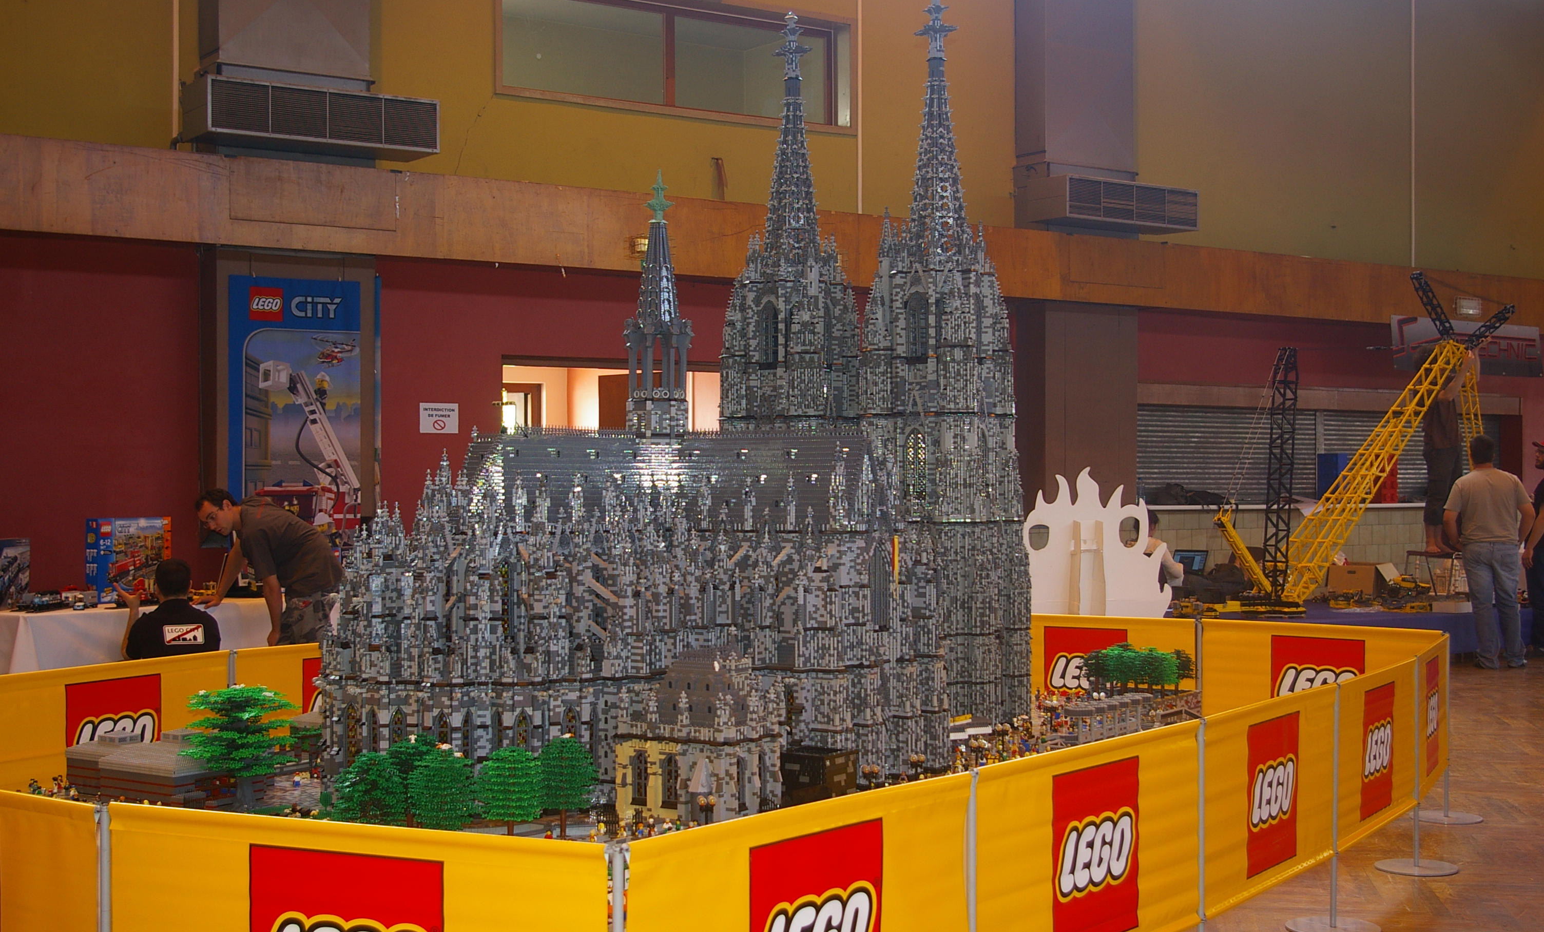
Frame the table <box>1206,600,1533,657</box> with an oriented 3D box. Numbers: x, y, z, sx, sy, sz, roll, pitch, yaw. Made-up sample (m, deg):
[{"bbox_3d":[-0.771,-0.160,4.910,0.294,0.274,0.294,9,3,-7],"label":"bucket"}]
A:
[{"bbox_3d":[4.281,1.358,15.840,3.800,0.390,1.900,0,-1,-34],"label":"table"}]

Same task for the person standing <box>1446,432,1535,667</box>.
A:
[{"bbox_3d":[5.476,0.644,15.050,0.640,1.770,0.380,0,0,13],"label":"person standing"}]

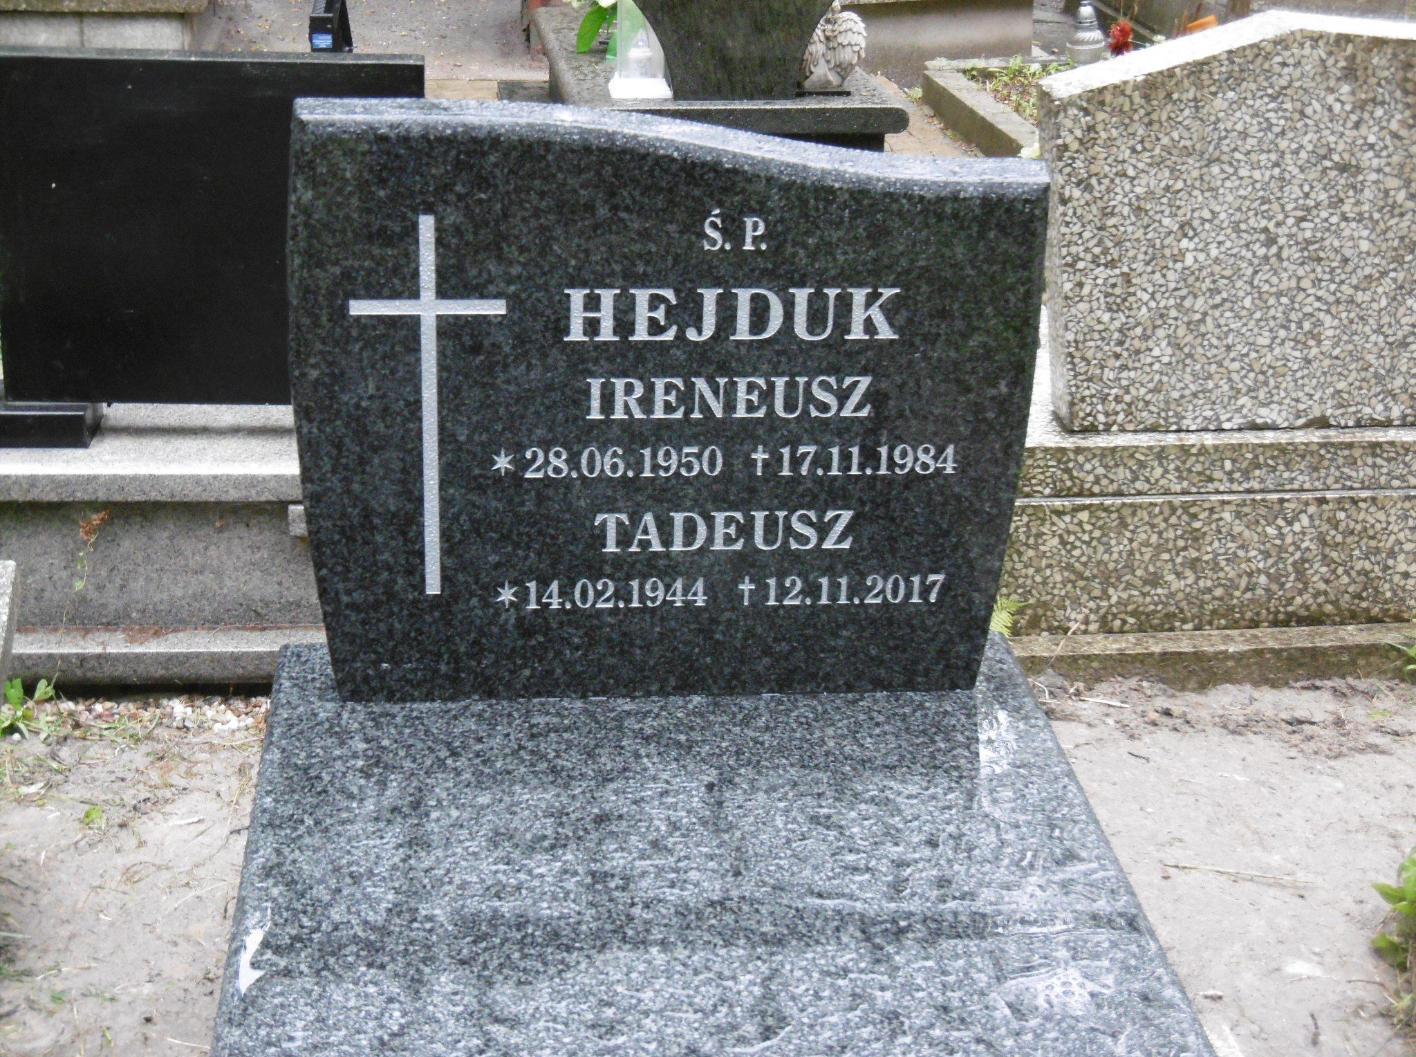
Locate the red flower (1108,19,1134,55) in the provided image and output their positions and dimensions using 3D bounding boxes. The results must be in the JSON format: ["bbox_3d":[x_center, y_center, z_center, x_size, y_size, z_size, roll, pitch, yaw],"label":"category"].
[{"bbox_3d":[1.128,-1.343,6.600,0.070,0.092,0.070,4,20,9],"label":"red flower"}]

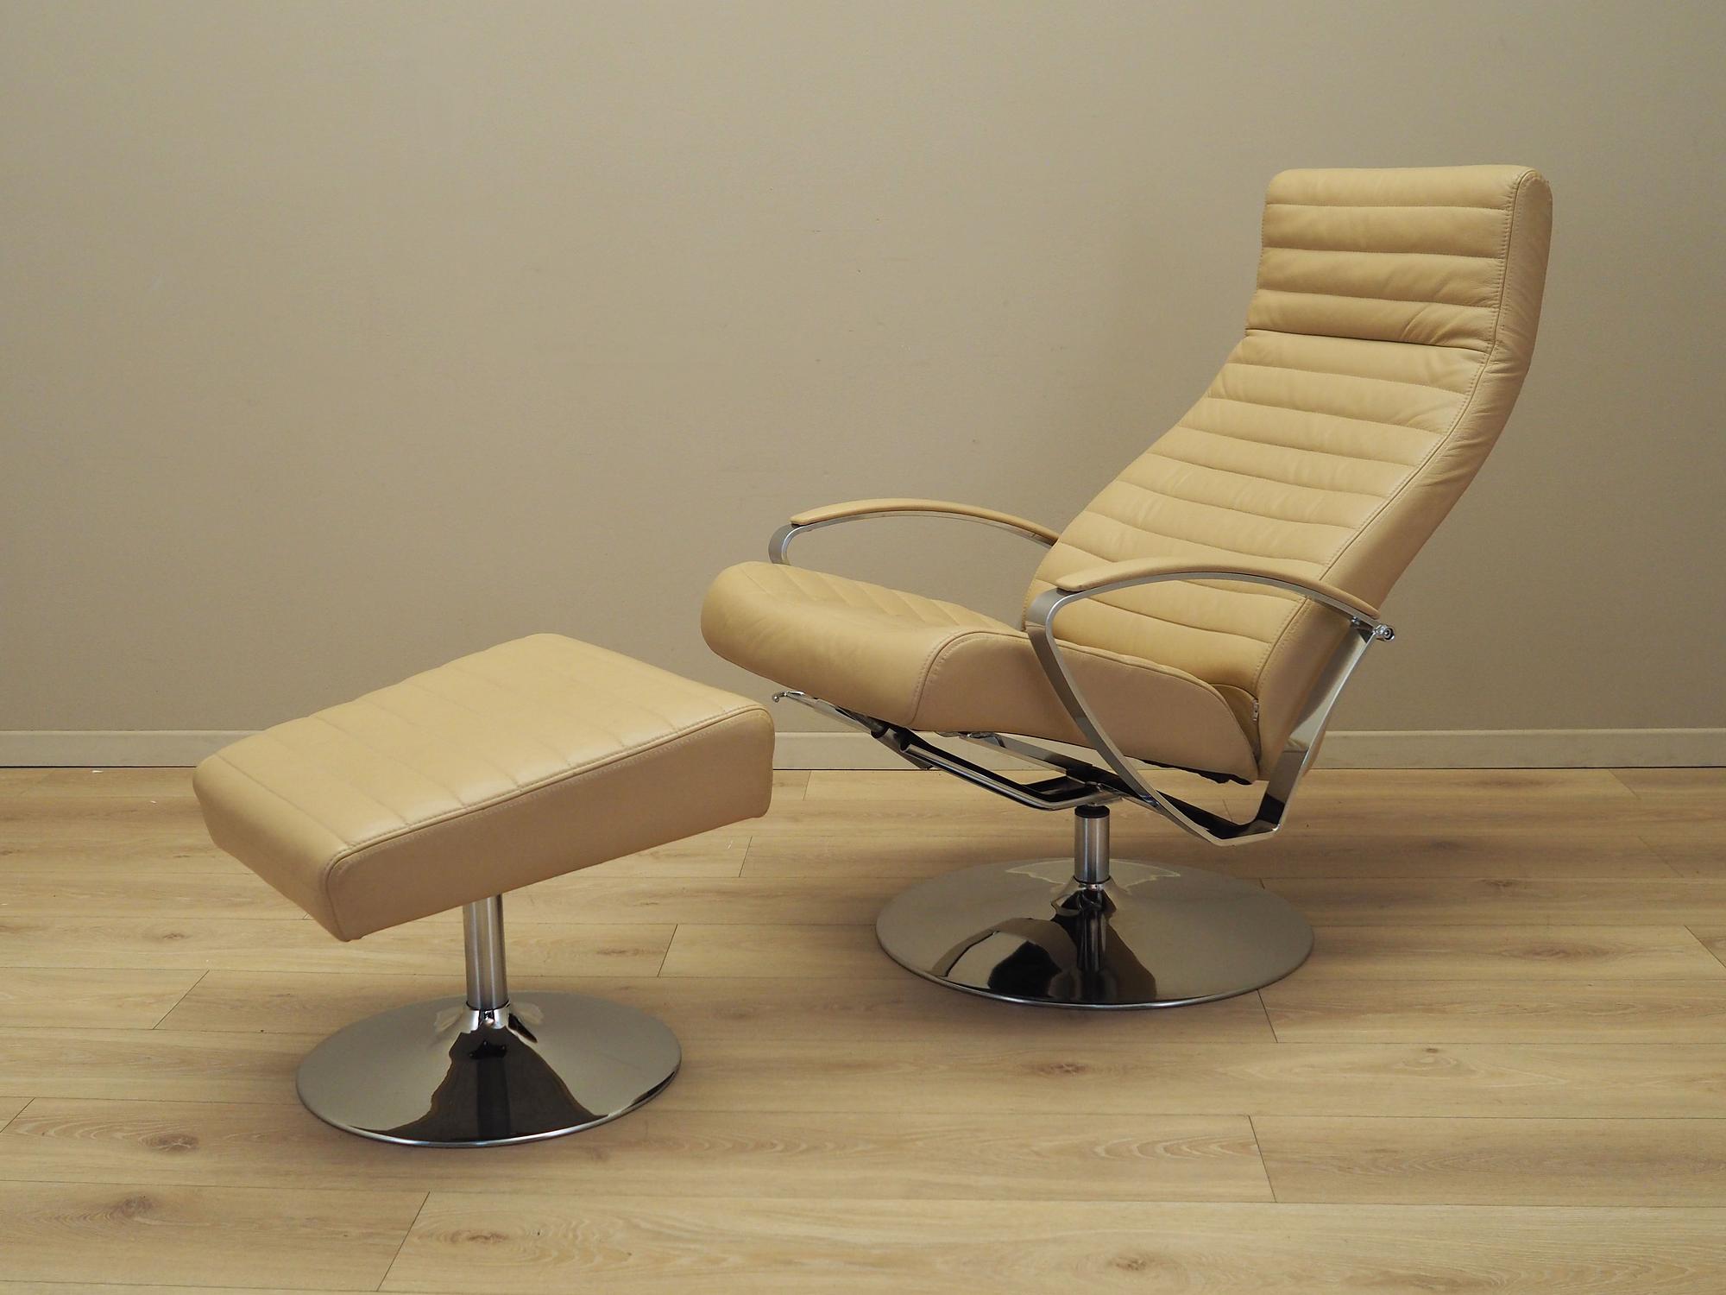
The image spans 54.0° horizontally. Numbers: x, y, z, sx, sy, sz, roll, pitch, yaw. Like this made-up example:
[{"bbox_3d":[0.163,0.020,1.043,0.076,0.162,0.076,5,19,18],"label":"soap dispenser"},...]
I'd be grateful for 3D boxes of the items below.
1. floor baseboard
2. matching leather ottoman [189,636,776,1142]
[{"bbox_3d":[-0.045,0.187,3.114,3.154,0.066,0.018,0,13,3],"label":"floor baseboard"},{"bbox_3d":[-0.454,0.280,2.006,0.499,0.453,0.489,-10,16,-35],"label":"matching leather ottoman"}]

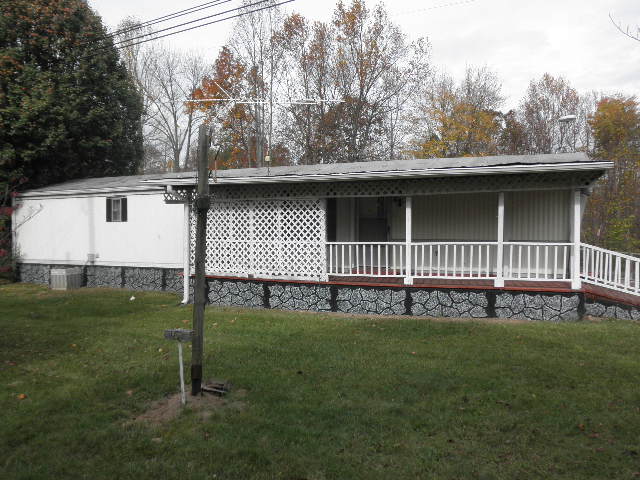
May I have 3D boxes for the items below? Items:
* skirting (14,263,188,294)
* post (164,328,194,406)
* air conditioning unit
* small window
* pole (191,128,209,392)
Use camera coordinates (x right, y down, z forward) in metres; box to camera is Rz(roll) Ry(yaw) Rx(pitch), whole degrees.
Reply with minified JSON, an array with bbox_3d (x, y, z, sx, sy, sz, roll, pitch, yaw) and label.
[{"bbox_3d":[-6.880,1.130,15.800,6.450,0.680,0.120,0,1,20],"label":"skirting"},{"bbox_3d":[-1.385,1.256,5.120,0.290,0.770,0.110,0,1,-6],"label":"post"},{"bbox_3d":[-7.620,1.165,15.600,0.640,0.630,0.640,0,1,20],"label":"air conditioning unit"},{"bbox_3d":[-6.070,-0.930,15.500,0.800,0.770,0.090,0,1,20],"label":"small window"},{"bbox_3d":[-1.246,0.214,5.400,0.110,2.830,0.110,2,1,0],"label":"pole"}]

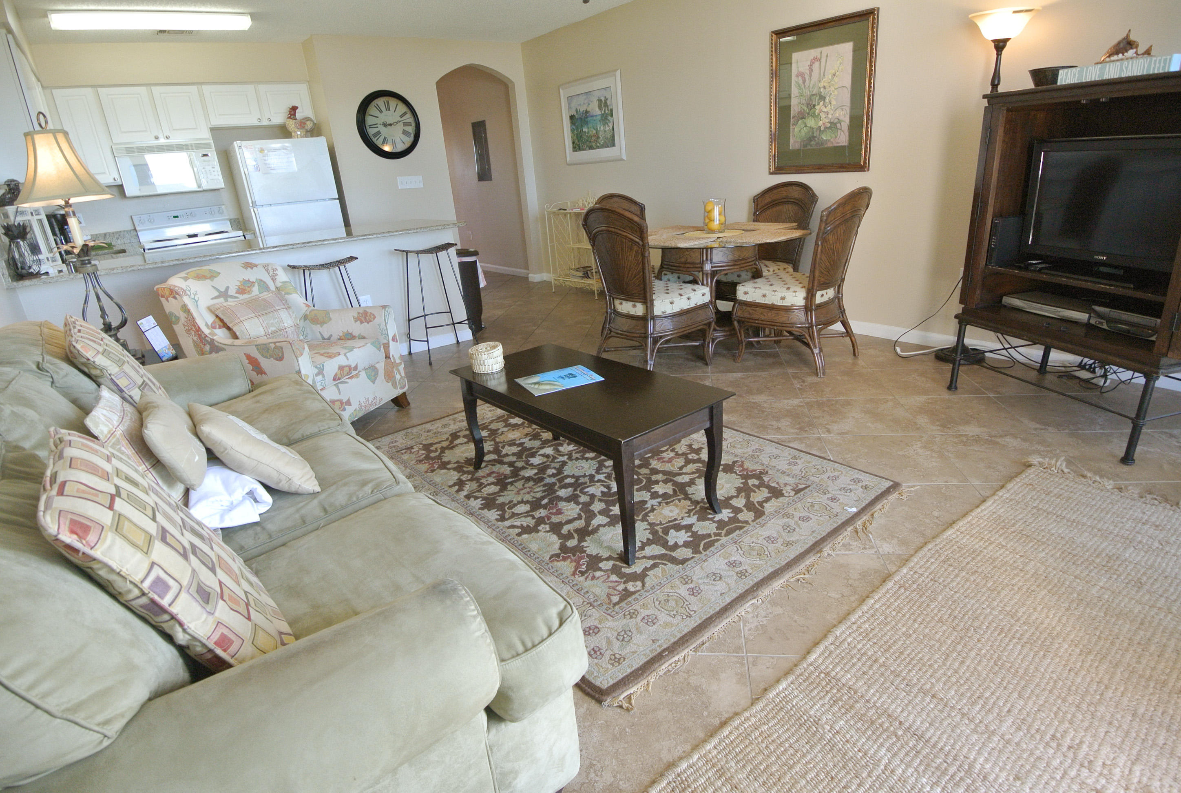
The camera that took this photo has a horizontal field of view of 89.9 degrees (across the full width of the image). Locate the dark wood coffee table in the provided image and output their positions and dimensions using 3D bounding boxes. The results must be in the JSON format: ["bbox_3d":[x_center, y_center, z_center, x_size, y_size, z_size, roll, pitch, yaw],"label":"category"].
[{"bbox_3d":[-0.029,0.152,2.231,0.490,0.440,1.010,-20,26,-35],"label":"dark wood coffee table"}]

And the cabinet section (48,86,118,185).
[{"bbox_3d":[-4.189,-2.157,4.978,0.300,0.760,0.320,-17,24,-29],"label":"cabinet section"}]

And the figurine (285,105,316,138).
[{"bbox_3d":[-2.626,-2.482,5.370,0.130,0.300,0.250,15,28,41],"label":"figurine"}]

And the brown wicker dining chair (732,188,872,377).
[{"bbox_3d":[1.236,-0.685,3.404,0.540,1.000,0.650,-22,27,-39],"label":"brown wicker dining chair"}]

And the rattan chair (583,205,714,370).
[{"bbox_3d":[0.378,-0.675,3.707,0.630,1.030,0.510,-21,27,-34],"label":"rattan chair"}]

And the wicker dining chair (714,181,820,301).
[{"bbox_3d":[1.200,-0.970,4.252,0.630,1.030,0.520,-20,27,-32],"label":"wicker dining chair"}]

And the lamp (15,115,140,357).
[{"bbox_3d":[-1.972,-0.583,2.309,0.325,0.970,0.325,-20,26,-35],"label":"lamp"}]

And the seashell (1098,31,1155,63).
[{"bbox_3d":[1.865,-1.225,2.071,0.100,0.100,0.170,-9,21,-11],"label":"seashell"}]

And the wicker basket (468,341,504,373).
[{"bbox_3d":[-0.421,-0.154,2.389,0.135,0.080,0.135,-4,21,2],"label":"wicker basket"}]

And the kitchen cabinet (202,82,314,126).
[{"bbox_3d":[-3.163,-2.773,5.659,0.892,0.348,0.330,-19,26,-31],"label":"kitchen cabinet"}]

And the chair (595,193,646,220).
[{"bbox_3d":[0.428,-0.937,4.226,0.540,1.000,0.650,-20,26,-35],"label":"chair"}]

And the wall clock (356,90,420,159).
[{"bbox_3d":[-1.887,-2.556,5.567,0.620,0.620,0.060,-20,26,-35],"label":"wall clock"}]

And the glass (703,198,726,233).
[{"bbox_3d":[0.868,-1.265,4.144,0.165,0.210,0.165,-4,22,2],"label":"glass"}]

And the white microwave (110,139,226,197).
[{"bbox_3d":[-3.842,-2.075,5.407,0.750,0.413,0.390,-19,26,-31],"label":"white microwave"}]

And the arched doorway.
[{"bbox_3d":[-1.138,-2.345,6.493,0.890,2.260,0.150,-19,26,-31],"label":"arched doorway"}]

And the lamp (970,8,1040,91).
[{"bbox_3d":[2.120,-1.067,3.241,0.360,1.820,0.360,-19,26,-31],"label":"lamp"}]

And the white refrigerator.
[{"bbox_3d":[-2.897,-1.609,5.861,0.750,1.665,0.720,-19,26,-31],"label":"white refrigerator"}]

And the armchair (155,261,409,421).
[{"bbox_3d":[-1.634,-0.258,3.268,0.840,0.920,0.760,5,24,23],"label":"armchair"}]

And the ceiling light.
[{"bbox_3d":[-3.077,-2.643,4.192,1.250,0.085,0.240,-16,24,-28],"label":"ceiling light"}]

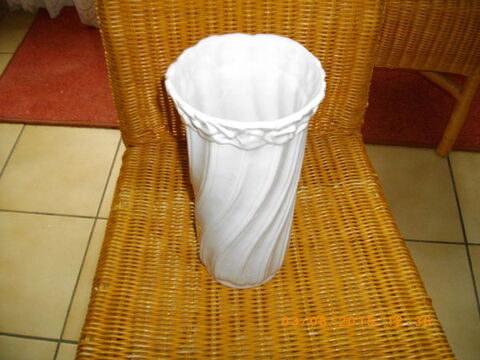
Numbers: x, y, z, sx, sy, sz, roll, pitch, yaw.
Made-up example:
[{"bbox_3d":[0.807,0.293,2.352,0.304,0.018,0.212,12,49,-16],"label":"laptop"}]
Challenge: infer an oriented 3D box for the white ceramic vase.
[{"bbox_3d":[0.006,0.003,0.524,0.147,0.305,0.147,1,49,0],"label":"white ceramic vase"}]

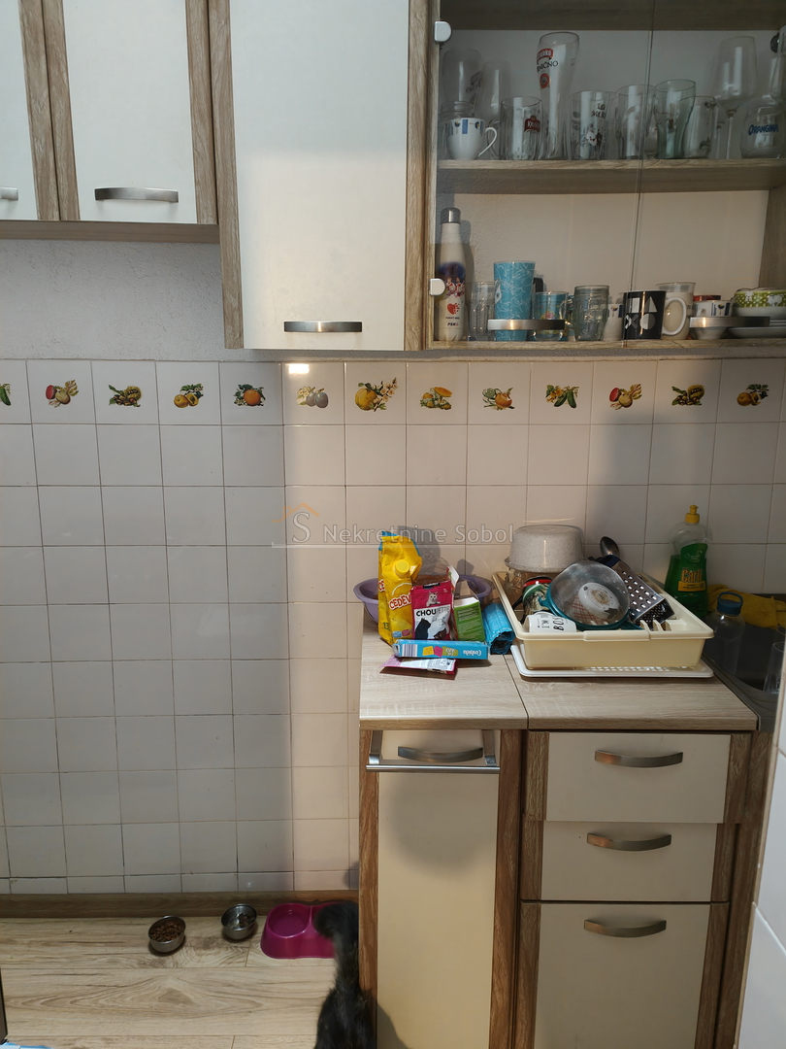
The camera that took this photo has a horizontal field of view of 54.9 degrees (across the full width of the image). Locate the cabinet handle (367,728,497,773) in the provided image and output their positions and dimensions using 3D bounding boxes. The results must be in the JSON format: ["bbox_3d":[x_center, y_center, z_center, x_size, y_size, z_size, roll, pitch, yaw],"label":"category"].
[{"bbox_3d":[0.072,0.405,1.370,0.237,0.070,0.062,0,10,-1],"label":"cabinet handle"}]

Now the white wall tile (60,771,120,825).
[{"bbox_3d":[-0.801,0.726,2.012,0.149,0.149,0.008,0,10,-1],"label":"white wall tile"}]

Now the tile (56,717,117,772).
[{"bbox_3d":[-0.802,0.577,1.986,0.150,0.150,0.009,0,11,-1],"label":"tile"}]

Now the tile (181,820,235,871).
[{"bbox_3d":[-0.506,0.889,2.089,0.150,0.150,0.008,0,11,-1],"label":"tile"}]

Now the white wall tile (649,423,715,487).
[{"bbox_3d":[0.717,-0.174,1.876,0.149,0.149,0.008,0,10,-1],"label":"white wall tile"}]

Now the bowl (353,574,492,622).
[{"bbox_3d":[0.070,0.215,1.778,0.318,0.120,0.318,0,11,-1],"label":"bowl"}]

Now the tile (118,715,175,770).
[{"bbox_3d":[-0.645,0.573,1.987,0.149,0.149,0.008,0,10,-1],"label":"tile"}]

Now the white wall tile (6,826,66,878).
[{"bbox_3d":[-0.981,0.900,2.085,0.150,0.150,0.008,0,11,-1],"label":"white wall tile"}]

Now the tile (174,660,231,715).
[{"bbox_3d":[-0.498,0.427,1.988,0.150,0.150,0.008,0,10,-1],"label":"tile"}]

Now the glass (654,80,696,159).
[{"bbox_3d":[0.573,-0.813,1.549,0.084,0.153,0.084,0,10,-1],"label":"glass"}]

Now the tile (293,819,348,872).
[{"bbox_3d":[-0.194,0.878,2.075,0.150,0.150,0.008,0,10,-1],"label":"tile"}]

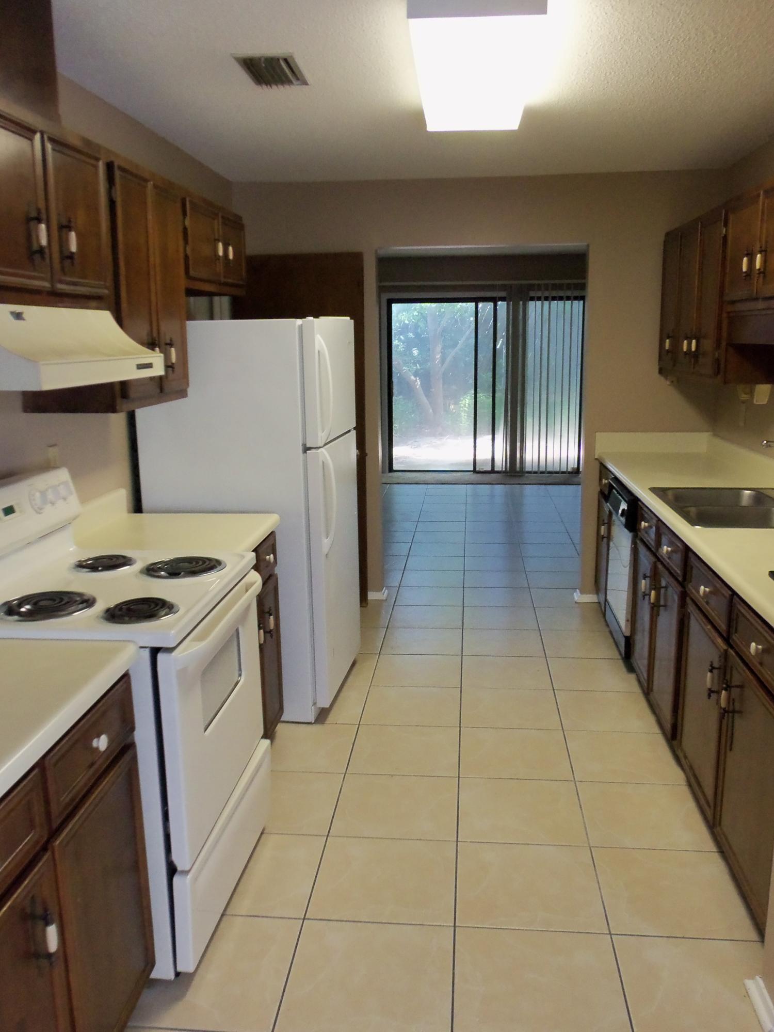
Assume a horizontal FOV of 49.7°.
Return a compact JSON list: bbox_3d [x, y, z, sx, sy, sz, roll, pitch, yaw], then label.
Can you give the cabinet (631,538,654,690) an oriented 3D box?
[{"bbox_3d":[1.370,0.433,3.566,0.553,0.603,0.395,0,12,6],"label":"cabinet"}]

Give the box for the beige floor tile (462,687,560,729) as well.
[{"bbox_3d":[0.528,0.834,3.596,0.412,0.012,0.393,0,12,6],"label":"beige floor tile"}]

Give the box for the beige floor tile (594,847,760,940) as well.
[{"bbox_3d":[0.830,1.096,2.429,0.410,0.012,0.396,0,12,6],"label":"beige floor tile"}]

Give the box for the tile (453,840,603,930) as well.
[{"bbox_3d":[0.411,1.079,2.436,0.412,0.012,0.393,0,12,6],"label":"tile"}]

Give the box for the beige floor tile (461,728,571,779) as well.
[{"bbox_3d":[0.494,0.926,3.245,0.420,0.012,0.399,0,12,6],"label":"beige floor tile"}]

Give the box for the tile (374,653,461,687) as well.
[{"bbox_3d":[0.154,0.756,4.061,0.420,0.012,0.396,0,12,6],"label":"tile"}]

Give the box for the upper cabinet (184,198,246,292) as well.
[{"bbox_3d":[-0.859,-1.126,3.552,0.298,0.348,0.870,0,12,6],"label":"upper cabinet"}]

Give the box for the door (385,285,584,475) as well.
[{"bbox_3d":[1.106,-1.508,9.482,2.213,2.105,0.120,0,12,6],"label":"door"}]

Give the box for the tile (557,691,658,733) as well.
[{"bbox_3d":[0.946,0.844,3.592,0.410,0.012,0.399,0,12,6],"label":"tile"}]

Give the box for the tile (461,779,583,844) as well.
[{"bbox_3d":[0.450,0.997,2.822,0.412,0.012,0.393,0,12,6],"label":"tile"}]

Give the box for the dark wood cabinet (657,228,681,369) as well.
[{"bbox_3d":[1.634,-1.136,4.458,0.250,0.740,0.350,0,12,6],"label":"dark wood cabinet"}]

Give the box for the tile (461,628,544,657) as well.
[{"bbox_3d":[0.603,0.668,4.353,0.414,0.012,0.396,0,12,6],"label":"tile"}]

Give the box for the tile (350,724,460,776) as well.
[{"bbox_3d":[0.076,0.924,3.287,0.420,0.012,0.399,0,12,6],"label":"tile"}]

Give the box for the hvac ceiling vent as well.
[{"bbox_3d":[-0.375,-1.446,2.734,0.185,0.020,0.335,0,12,6],"label":"hvac ceiling vent"}]

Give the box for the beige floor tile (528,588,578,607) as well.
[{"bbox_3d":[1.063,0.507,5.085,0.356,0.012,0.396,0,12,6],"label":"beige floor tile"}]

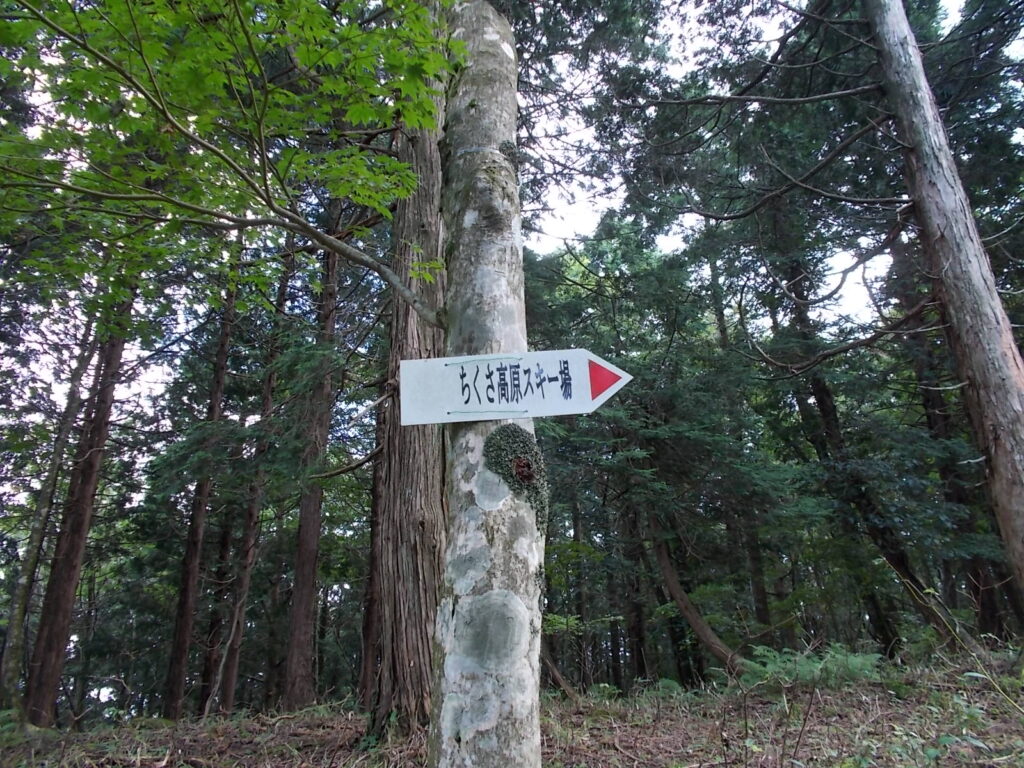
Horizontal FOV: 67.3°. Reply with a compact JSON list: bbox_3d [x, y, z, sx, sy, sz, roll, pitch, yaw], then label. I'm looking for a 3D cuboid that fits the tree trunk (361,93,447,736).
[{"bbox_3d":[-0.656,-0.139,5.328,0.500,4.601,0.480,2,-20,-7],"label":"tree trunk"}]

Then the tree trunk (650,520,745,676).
[{"bbox_3d":[2.130,2.420,8.850,1.070,1.730,0.400,-1,-21,0],"label":"tree trunk"}]

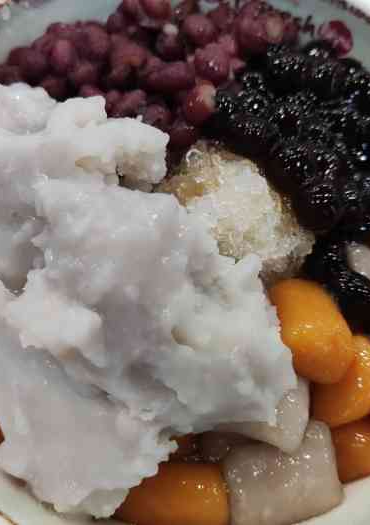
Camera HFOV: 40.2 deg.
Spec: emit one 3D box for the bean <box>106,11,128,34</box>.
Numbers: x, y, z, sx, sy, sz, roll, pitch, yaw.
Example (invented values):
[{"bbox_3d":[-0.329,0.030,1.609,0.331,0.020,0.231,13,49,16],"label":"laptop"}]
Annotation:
[{"bbox_3d":[-0.023,-0.083,0.175,0.008,0.007,0.010,21,70,5],"label":"bean"}]

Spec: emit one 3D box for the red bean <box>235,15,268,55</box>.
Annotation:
[{"bbox_3d":[0.020,-0.069,0.154,0.009,0.009,0.011,2,70,-4],"label":"red bean"}]

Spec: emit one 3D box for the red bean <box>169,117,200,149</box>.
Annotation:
[{"bbox_3d":[0.000,-0.036,0.142,0.009,0.008,0.009,2,70,-4],"label":"red bean"}]

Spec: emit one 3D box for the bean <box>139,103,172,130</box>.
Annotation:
[{"bbox_3d":[-0.009,-0.046,0.161,0.011,0.008,0.008,21,70,5],"label":"bean"}]

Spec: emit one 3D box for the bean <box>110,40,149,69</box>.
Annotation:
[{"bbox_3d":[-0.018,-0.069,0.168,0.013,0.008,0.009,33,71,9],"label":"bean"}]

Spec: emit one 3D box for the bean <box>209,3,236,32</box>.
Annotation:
[{"bbox_3d":[0.013,-0.083,0.170,0.009,0.008,0.010,-5,69,-3],"label":"bean"}]

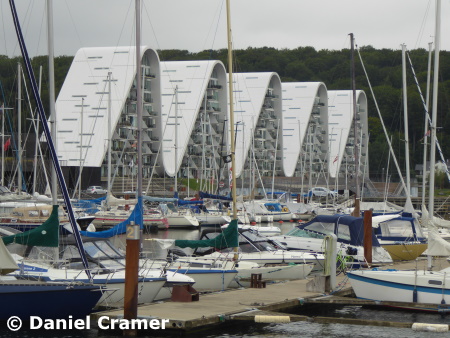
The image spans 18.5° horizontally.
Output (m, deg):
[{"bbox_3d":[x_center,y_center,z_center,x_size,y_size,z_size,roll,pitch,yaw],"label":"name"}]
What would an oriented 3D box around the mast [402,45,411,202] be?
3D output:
[{"bbox_3d":[10.319,-2.083,78.085,0.170,9.831,0.170,-3,-1,27],"label":"mast"}]

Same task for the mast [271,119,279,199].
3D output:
[{"bbox_3d":[6.113,-1.068,166.840,0.150,9.994,0.150,5,2,27],"label":"mast"}]

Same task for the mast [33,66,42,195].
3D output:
[{"bbox_3d":[-18.729,-3.429,137.740,0.180,13.642,0.180,3,1,27],"label":"mast"}]

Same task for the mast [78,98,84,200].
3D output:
[{"bbox_3d":[-14.935,-1.808,143.560,0.150,10.971,0.150,2,1,27],"label":"mast"}]

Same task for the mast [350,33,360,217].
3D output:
[{"bbox_3d":[6.658,-1.904,70.325,0.170,10.026,0.170,-3,-1,27],"label":"mast"}]

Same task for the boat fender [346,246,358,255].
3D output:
[{"bbox_3d":[5.822,3.745,63.050,0.500,0.360,0.340,0,0,27],"label":"boat fender"}]

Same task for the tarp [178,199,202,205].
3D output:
[{"bbox_3d":[-3.176,3.055,128.040,2.600,0.580,0.380,0,0,27],"label":"tarp"}]

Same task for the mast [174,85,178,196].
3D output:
[{"bbox_3d":[-4.510,-2.237,128.525,0.150,11.188,0.150,0,0,27],"label":"mast"}]

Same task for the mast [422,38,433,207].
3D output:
[{"bbox_3d":[12.364,-2.291,84.390,0.160,10.791,0.160,3,1,27],"label":"mast"}]

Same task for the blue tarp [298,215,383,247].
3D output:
[{"bbox_3d":[5.398,2.951,66.154,3.750,1.470,2.200,0,0,27],"label":"blue tarp"}]

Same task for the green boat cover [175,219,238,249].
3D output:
[{"bbox_3d":[-0.782,2.727,58.297,3.000,1.250,0.350,0,0,27],"label":"green boat cover"}]

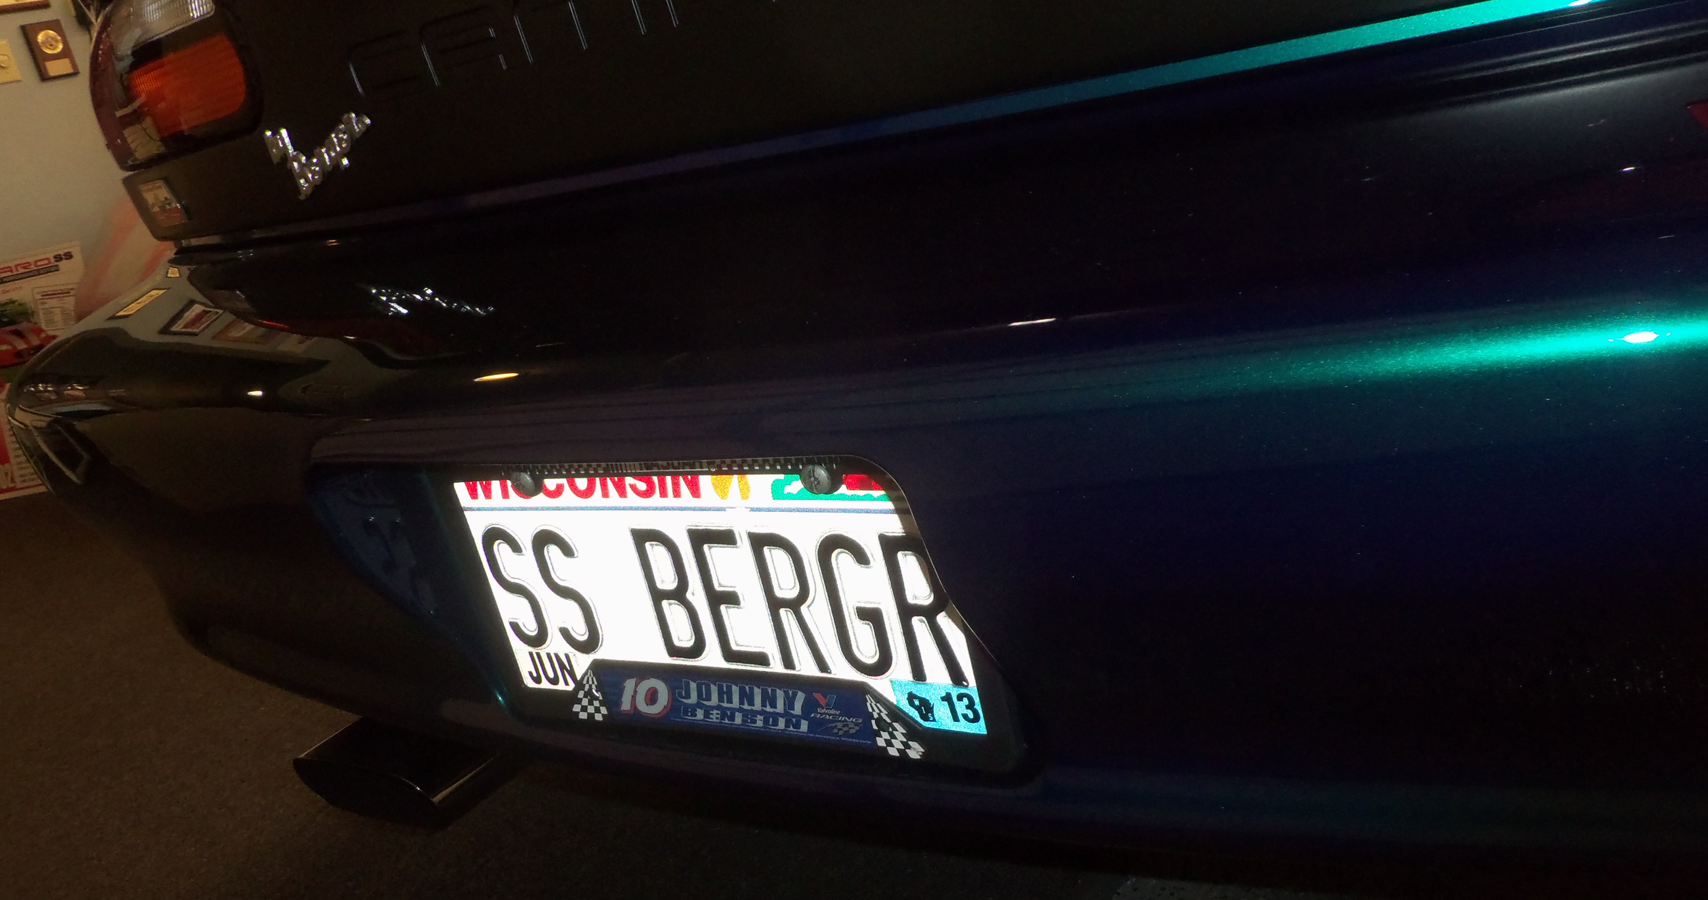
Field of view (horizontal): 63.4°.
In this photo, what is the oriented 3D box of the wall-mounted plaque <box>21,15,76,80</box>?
[{"bbox_3d":[-2.384,-1.185,4.100,0.019,0.161,0.111,-1,21,33],"label":"wall-mounted plaque"}]

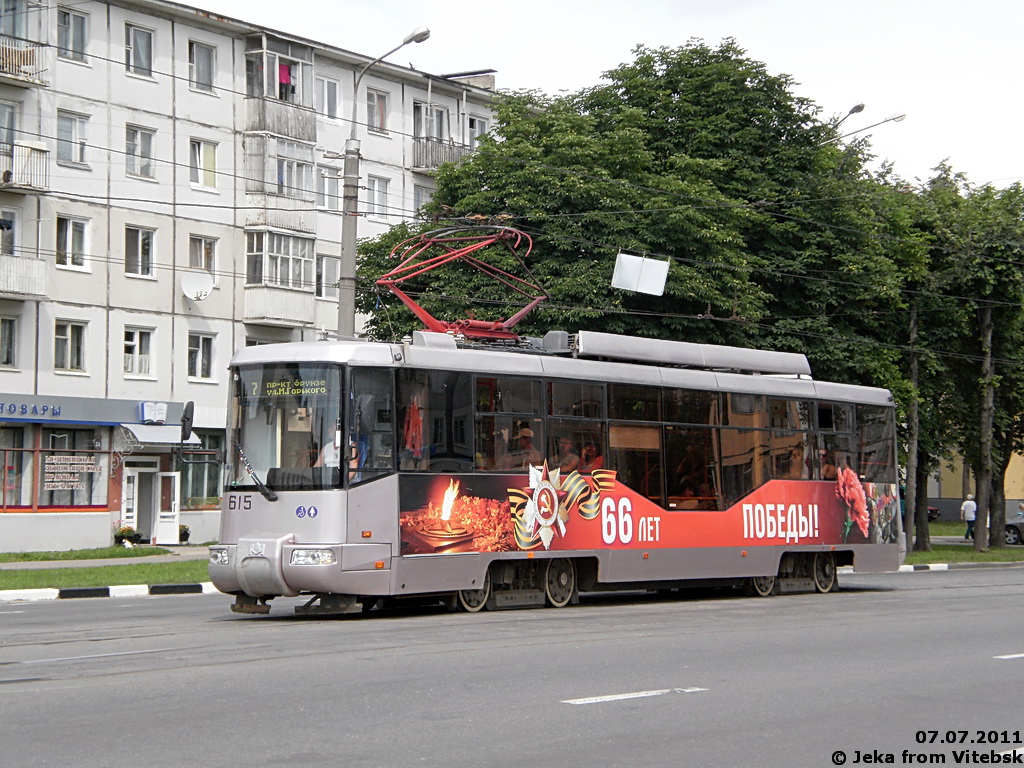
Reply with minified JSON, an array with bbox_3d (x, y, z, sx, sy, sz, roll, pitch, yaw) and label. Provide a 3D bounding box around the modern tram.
[{"bbox_3d":[1.437,1.331,35.795,2.500,3.750,15.200,-2,-4,36],"label":"modern tram"}]

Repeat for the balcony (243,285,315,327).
[{"bbox_3d":[-6.646,-2.156,69.599,0.820,1.100,2.280,-2,-3,32],"label":"balcony"}]

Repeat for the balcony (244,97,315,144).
[{"bbox_3d":[-6.634,-7.538,69.895,0.820,1.080,2.400,-2,-3,32],"label":"balcony"}]

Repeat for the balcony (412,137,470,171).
[{"bbox_3d":[-2.205,-7.112,76.937,0.820,1.160,2.320,-2,-3,32],"label":"balcony"}]

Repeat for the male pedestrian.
[{"bbox_3d":[17.608,5.134,93.500,0.520,1.740,0.420,-1,-3,26],"label":"male pedestrian"}]

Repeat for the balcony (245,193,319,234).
[{"bbox_3d":[-6.627,-4.821,69.767,0.820,1.100,2.310,-2,-3,32],"label":"balcony"}]

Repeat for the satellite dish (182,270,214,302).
[{"bbox_3d":[-8.581,-2.674,66.182,0.880,0.880,0.400,1,-3,-21],"label":"satellite dish"}]

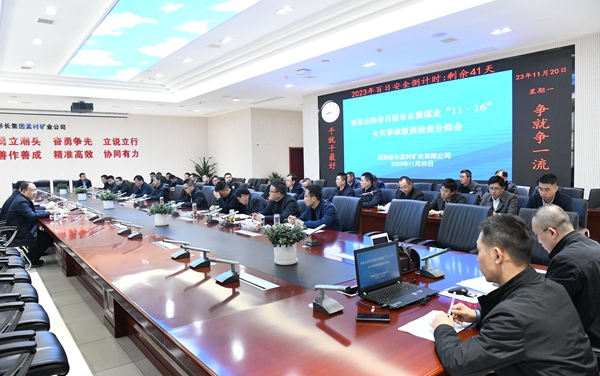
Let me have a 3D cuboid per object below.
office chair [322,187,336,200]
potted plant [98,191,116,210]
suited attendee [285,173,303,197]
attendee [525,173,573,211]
[{"bbox_3d":[0.384,0.505,7.239,0.650,1.000,0.600,-5,6,-38],"label":"office chair"},{"bbox_3d":[-3.418,0.214,7.130,0.290,0.320,0.290,-5,6,-38],"label":"potted plant"},{"bbox_3d":[-0.191,0.340,7.955,0.750,1.270,0.520,-5,5,-38],"label":"suited attendee"},{"bbox_3d":[2.745,0.495,4.530,0.750,1.290,0.550,-5,5,-38],"label":"attendee"}]

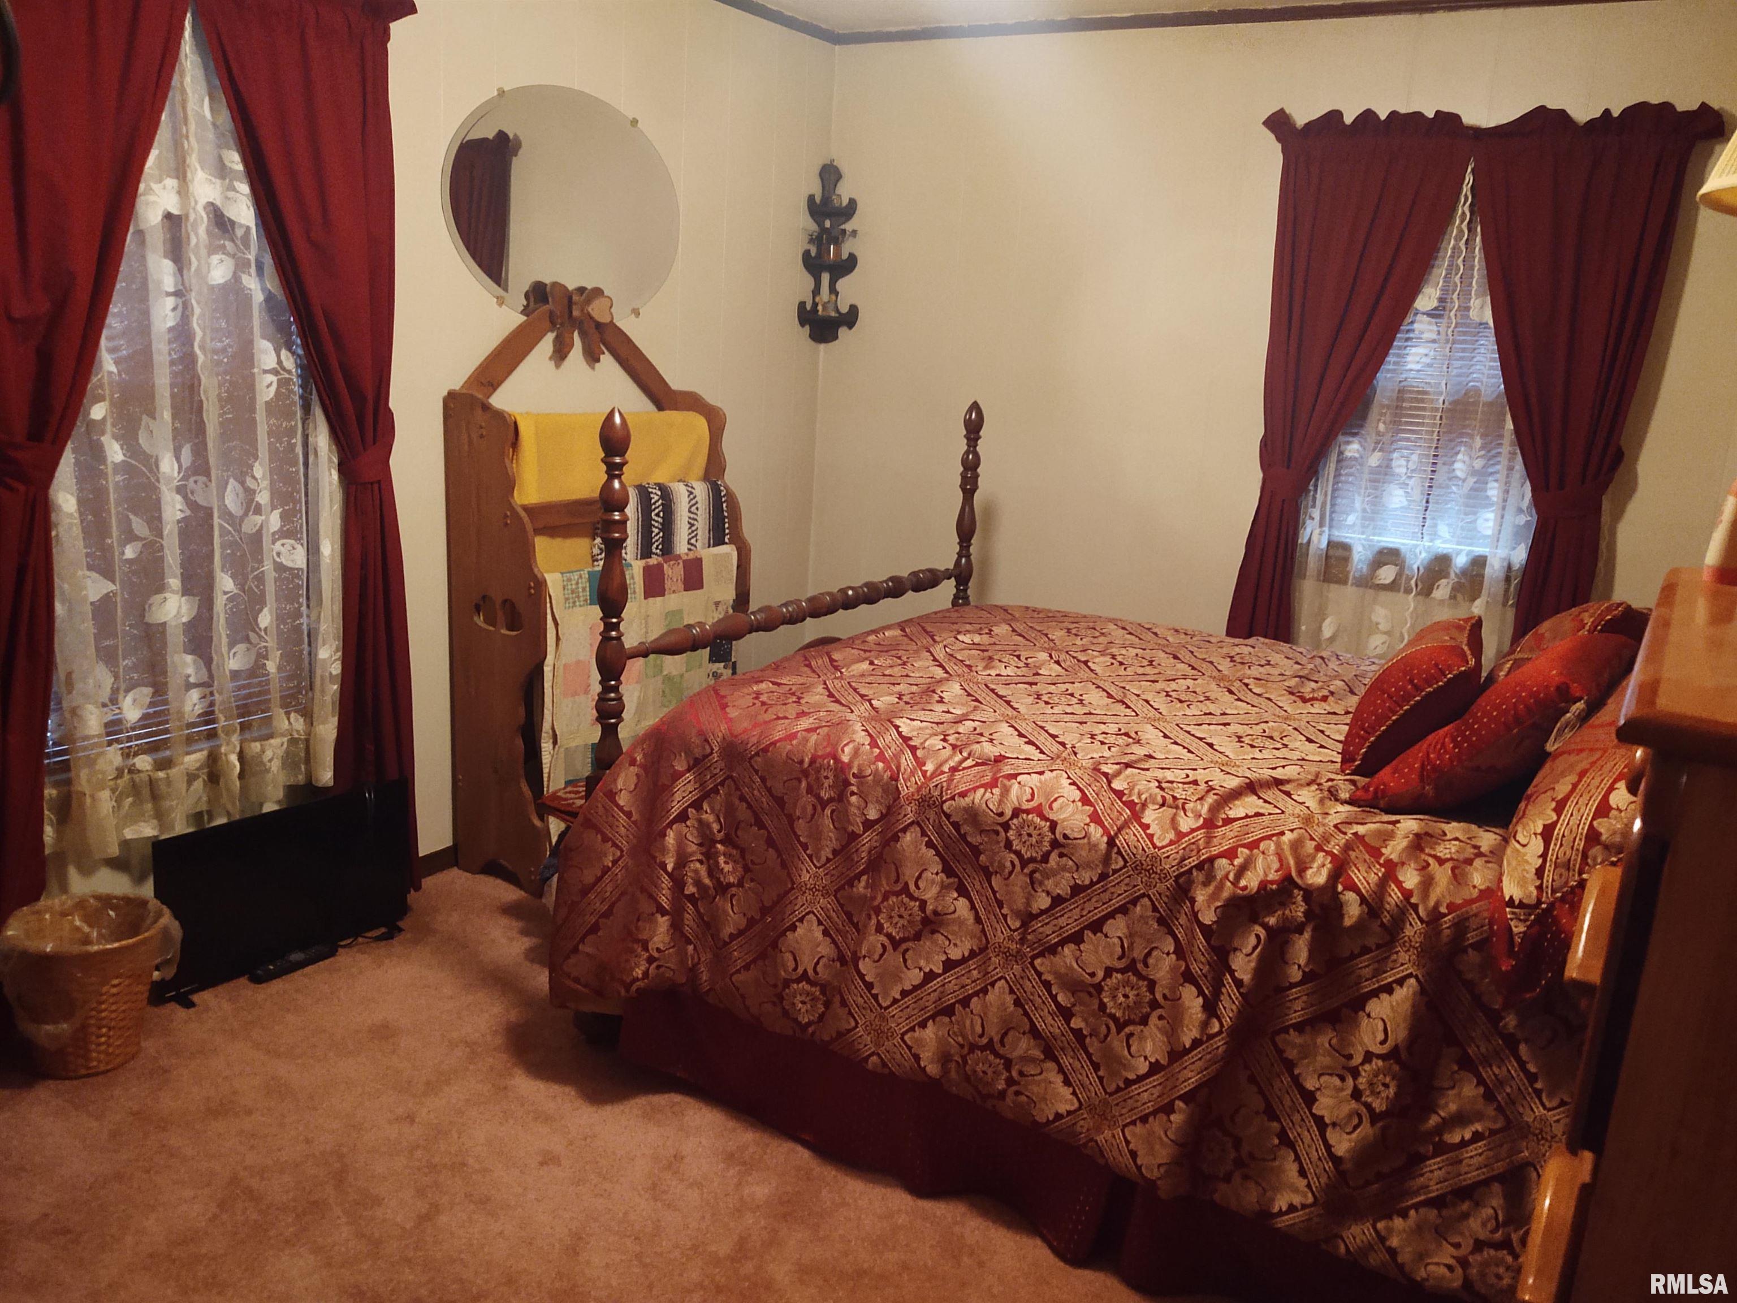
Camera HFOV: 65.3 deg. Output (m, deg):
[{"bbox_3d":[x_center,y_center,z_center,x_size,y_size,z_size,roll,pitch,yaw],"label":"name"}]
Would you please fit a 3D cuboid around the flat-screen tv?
[{"bbox_3d":[-1.314,0.522,3.032,0.122,0.371,0.600,13,16,34],"label":"flat-screen tv"}]

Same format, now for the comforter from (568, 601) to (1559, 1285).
[{"bbox_3d":[0.620,0.380,2.812,1.913,0.570,1.719,11,15,30],"label":"comforter"}]

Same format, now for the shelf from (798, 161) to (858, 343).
[{"bbox_3d":[-0.134,-1.330,4.543,0.209,0.580,0.127,0,14,-14],"label":"shelf"}]

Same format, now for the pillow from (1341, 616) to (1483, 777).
[{"bbox_3d":[1.058,0.088,2.544,0.127,0.315,0.427,46,27,12],"label":"pillow"}]

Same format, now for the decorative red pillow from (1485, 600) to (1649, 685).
[{"bbox_3d":[1.398,0.070,2.692,0.168,0.427,0.529,51,31,14],"label":"decorative red pillow"}]

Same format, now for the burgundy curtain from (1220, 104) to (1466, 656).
[{"bbox_3d":[1.267,-0.401,3.818,0.539,2.055,0.112,11,15,30],"label":"burgundy curtain"}]

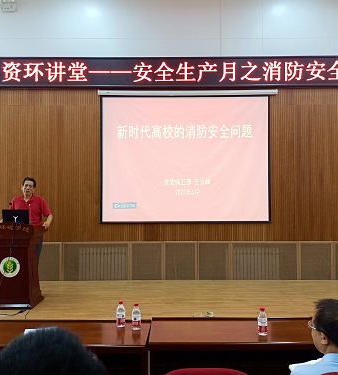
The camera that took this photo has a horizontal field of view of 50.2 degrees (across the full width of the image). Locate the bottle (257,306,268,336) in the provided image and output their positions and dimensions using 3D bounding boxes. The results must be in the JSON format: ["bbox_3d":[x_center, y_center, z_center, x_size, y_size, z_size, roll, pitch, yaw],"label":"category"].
[{"bbox_3d":[0.646,0.914,2.482,0.065,0.193,0.065,0,-1,0],"label":"bottle"}]

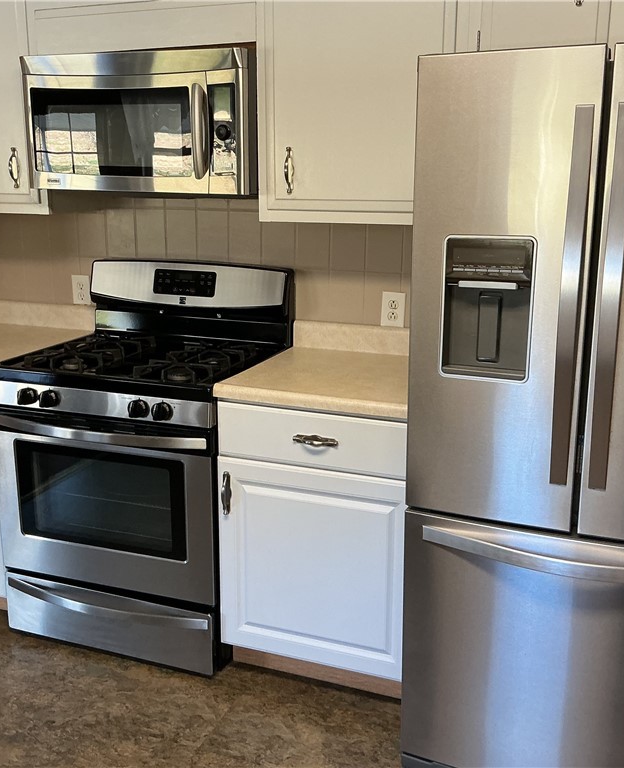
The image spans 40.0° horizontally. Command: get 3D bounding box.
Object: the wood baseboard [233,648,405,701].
[{"bbox_3d":[0.042,0.844,2.591,0.607,0.107,0.019,5,15,20],"label":"wood baseboard"}]

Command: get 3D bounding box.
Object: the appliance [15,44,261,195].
[{"bbox_3d":[-0.472,-0.811,2.715,0.762,0.413,0.412,5,15,20],"label":"appliance"}]

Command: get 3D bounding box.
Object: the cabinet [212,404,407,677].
[{"bbox_3d":[0.120,0.375,2.668,0.603,0.770,0.604,5,15,20],"label":"cabinet"}]

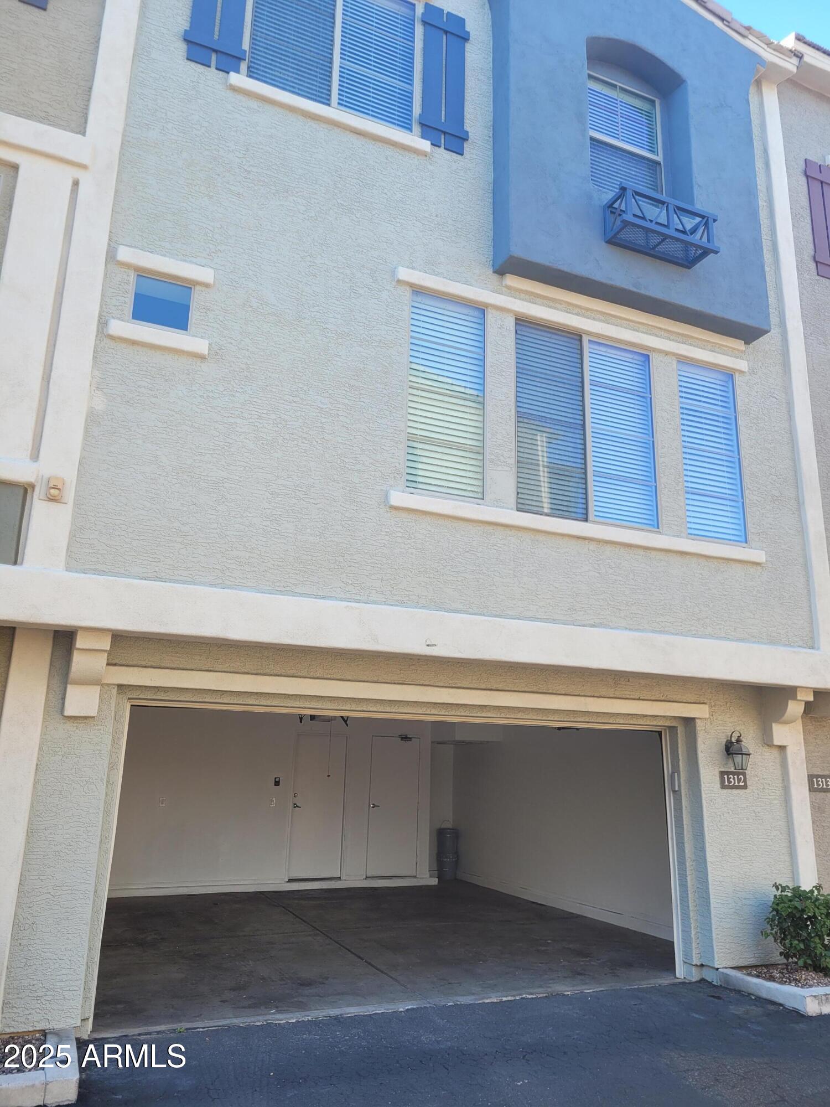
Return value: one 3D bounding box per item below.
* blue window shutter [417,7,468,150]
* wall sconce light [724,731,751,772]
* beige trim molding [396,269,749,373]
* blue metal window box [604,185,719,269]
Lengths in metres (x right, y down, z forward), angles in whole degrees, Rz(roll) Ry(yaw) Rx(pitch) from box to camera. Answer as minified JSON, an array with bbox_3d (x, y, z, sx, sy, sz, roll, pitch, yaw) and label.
[{"bbox_3d":[0.256,-4.276,7.510,0.498,1.511,0.050,7,-16,-22],"label":"blue window shutter"},{"bbox_3d":[2.970,1.808,7.636,0.201,0.348,0.247,7,-16,-22],"label":"wall sconce light"},{"bbox_3d":[1.572,-2.061,7.549,3.748,0.127,0.060,7,-16,-22],"label":"beige trim molding"},{"bbox_3d":[2.287,-3.020,7.744,1.120,0.403,0.308,7,-15,-22],"label":"blue metal window box"}]

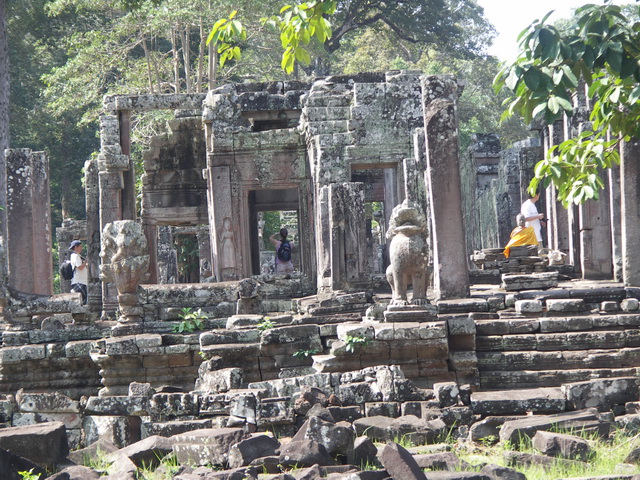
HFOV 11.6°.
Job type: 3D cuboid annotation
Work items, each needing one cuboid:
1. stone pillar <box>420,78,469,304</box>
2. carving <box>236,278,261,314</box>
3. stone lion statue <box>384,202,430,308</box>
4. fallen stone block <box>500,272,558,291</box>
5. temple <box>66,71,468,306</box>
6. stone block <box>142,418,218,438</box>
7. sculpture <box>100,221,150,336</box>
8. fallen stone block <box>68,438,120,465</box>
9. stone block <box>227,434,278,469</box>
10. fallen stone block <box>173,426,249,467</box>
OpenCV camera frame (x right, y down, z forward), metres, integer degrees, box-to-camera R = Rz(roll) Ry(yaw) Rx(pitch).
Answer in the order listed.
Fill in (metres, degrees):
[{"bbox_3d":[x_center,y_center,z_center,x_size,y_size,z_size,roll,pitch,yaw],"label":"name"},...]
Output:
[{"bbox_3d":[2.281,-0.947,57.000,0.520,4.030,0.520,-3,2,8],"label":"stone pillar"},{"bbox_3d":[-1.260,0.995,55.700,0.420,0.640,0.450,-2,2,7],"label":"carving"},{"bbox_3d":[1.545,0.218,55.200,0.740,1.860,1.000,-2,2,7],"label":"stone lion statue"},{"bbox_3d":[3.777,0.748,57.000,1.000,0.300,0.550,-2,2,6],"label":"fallen stone block"},{"bbox_3d":[-1.007,-0.969,59.500,6.900,4.150,5.500,-2,2,7],"label":"temple"},{"bbox_3d":[-2.287,3.112,52.200,1.150,0.300,0.550,-1,2,8],"label":"stone block"},{"bbox_3d":[-3.371,0.650,54.800,0.800,1.930,0.650,-2,2,5],"label":"sculpture"},{"bbox_3d":[-3.627,3.464,51.300,0.800,0.400,0.600,-1,2,15],"label":"fallen stone block"},{"bbox_3d":[-1.085,3.382,50.800,0.650,0.500,0.600,-2,2,-20],"label":"stone block"},{"bbox_3d":[-1.790,3.344,51.200,0.900,0.520,0.750,-1,2,28],"label":"fallen stone block"}]

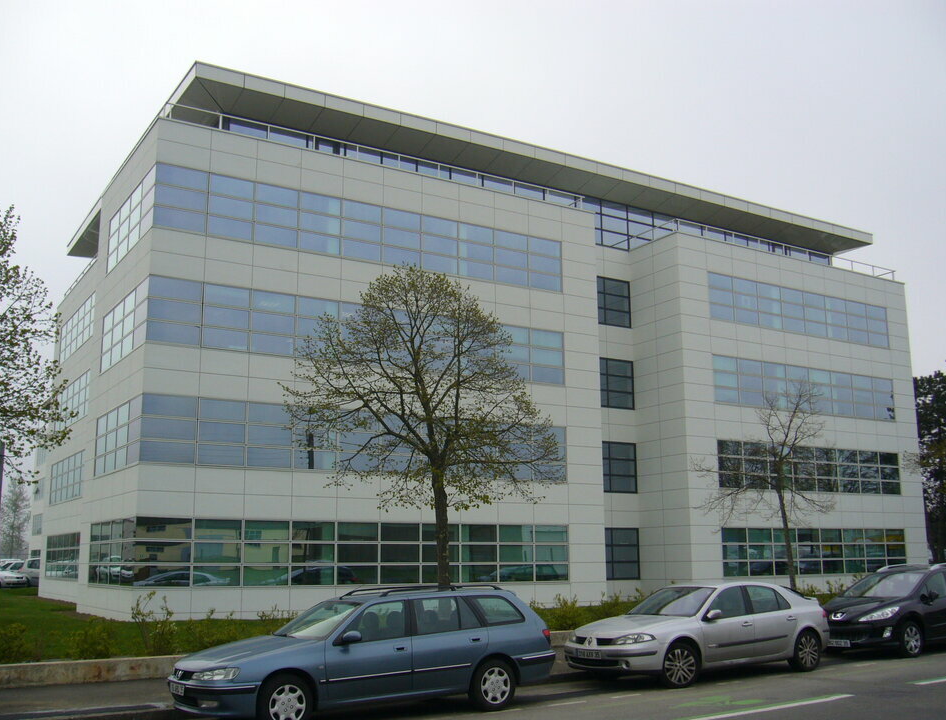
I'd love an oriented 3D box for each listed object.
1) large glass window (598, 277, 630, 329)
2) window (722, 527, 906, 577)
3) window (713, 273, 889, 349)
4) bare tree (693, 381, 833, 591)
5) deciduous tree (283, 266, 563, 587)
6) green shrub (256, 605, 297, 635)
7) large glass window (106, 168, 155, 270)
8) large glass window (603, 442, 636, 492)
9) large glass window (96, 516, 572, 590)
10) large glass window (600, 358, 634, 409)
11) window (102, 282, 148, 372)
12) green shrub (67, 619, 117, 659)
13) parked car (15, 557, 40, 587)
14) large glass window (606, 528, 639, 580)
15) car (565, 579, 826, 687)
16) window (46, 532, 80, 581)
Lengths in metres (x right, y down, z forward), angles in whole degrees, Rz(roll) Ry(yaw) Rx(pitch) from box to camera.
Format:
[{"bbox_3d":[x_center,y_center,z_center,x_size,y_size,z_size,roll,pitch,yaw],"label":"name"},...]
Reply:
[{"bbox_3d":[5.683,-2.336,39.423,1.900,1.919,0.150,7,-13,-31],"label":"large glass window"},{"bbox_3d":[14.192,7.812,39.434,11.190,1.919,0.150,7,-13,-31],"label":"window"},{"bbox_3d":[14.145,-1.985,41.388,11.190,1.919,0.150,7,-13,-31],"label":"window"},{"bbox_3d":[5.978,2.911,19.974,2.850,5.345,2.750,7,-13,-31],"label":"bare tree"},{"bbox_3d":[-0.763,1.630,15.251,4.400,6.354,4.400,0,-12,0],"label":"deciduous tree"},{"bbox_3d":[-3.164,4.260,15.614,0.750,0.640,0.650,7,-13,-31],"label":"green shrub"},{"bbox_3d":[-10.456,-4.199,29.691,0.150,1.919,5.908,7,-13,-31],"label":"large glass window"},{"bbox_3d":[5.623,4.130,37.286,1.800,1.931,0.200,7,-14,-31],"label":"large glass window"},{"bbox_3d":[-4.293,6.148,30.697,14.034,1.798,5.801,7,-14,-31],"label":"large glass window"},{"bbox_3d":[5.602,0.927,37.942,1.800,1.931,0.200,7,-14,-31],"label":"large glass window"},{"bbox_3d":[-10.441,-0.933,29.040,0.150,1.919,5.908,7,-13,-31],"label":"window"},{"bbox_3d":[-5.417,3.979,13.817,0.680,0.640,0.650,0,-12,0],"label":"green shrub"},{"bbox_3d":[-23.373,11.353,51.854,4.300,1.650,1.780,-11,-16,43],"label":"parked car"},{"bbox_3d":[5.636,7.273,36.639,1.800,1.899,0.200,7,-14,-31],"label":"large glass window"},{"bbox_3d":[3.559,4.186,15.162,4.580,1.430,1.780,7,-14,-34],"label":"car"},{"bbox_3d":[-17.171,8.152,40.558,0.200,1.798,8.200,7,-14,-31],"label":"window"}]

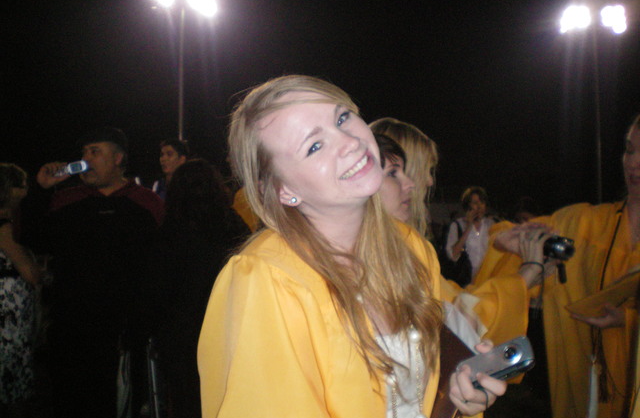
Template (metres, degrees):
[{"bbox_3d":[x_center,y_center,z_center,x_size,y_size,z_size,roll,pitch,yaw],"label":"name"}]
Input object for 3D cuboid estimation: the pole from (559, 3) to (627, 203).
[{"bbox_3d":[19.640,-5.599,49.764,4.200,17.360,0.900,0,-2,-10],"label":"pole"}]

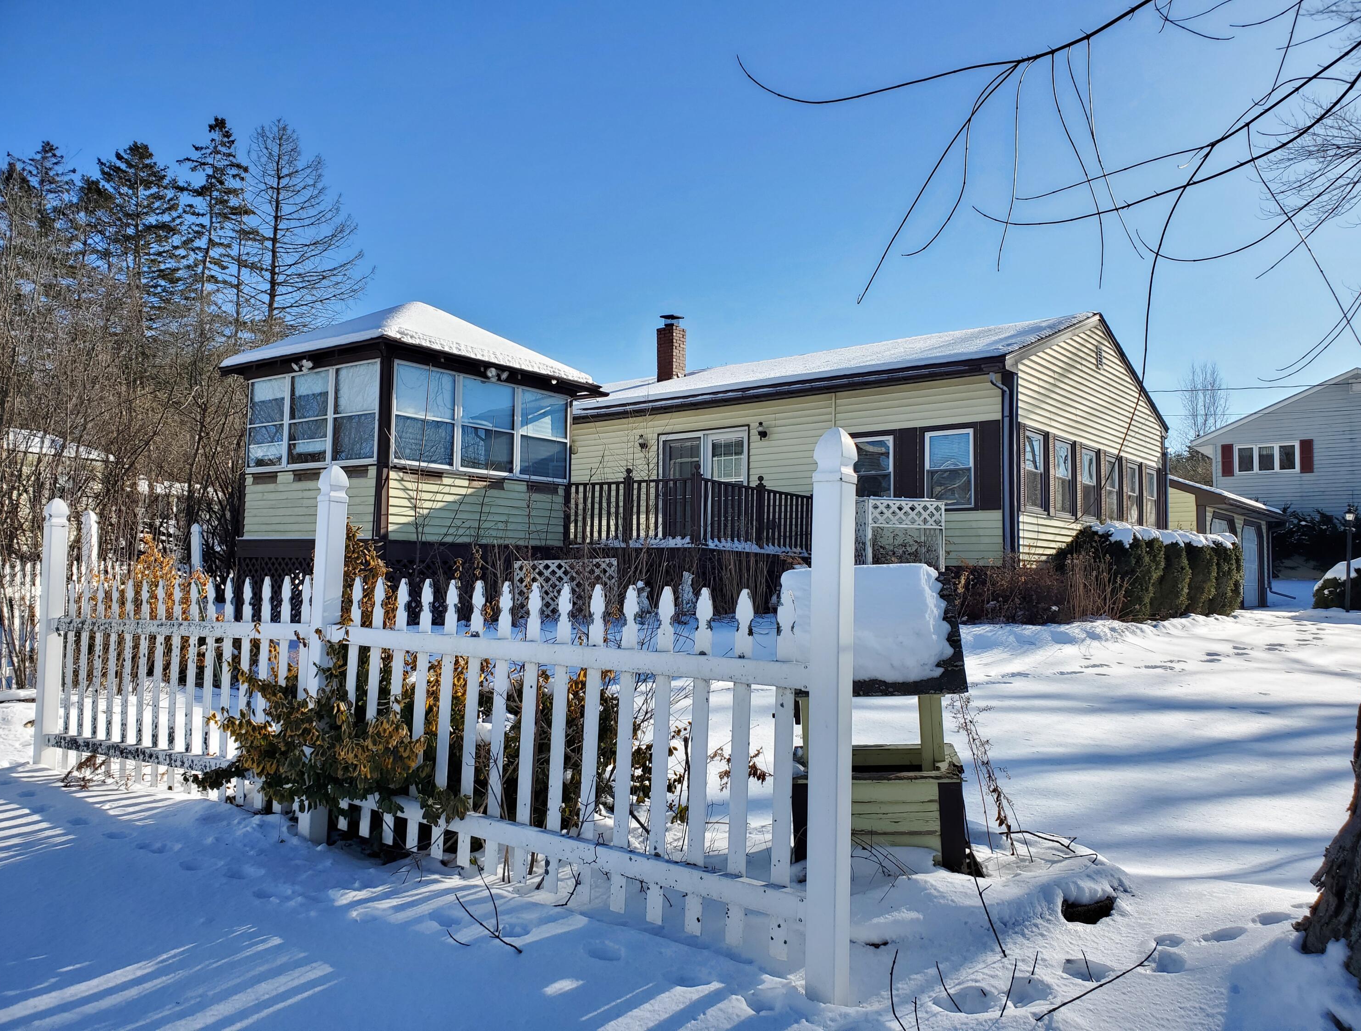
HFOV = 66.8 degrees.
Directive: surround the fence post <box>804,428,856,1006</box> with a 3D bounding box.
[{"bbox_3d":[0.475,0.614,3.240,0.107,1.790,0.107,-2,-4,36],"label":"fence post"}]

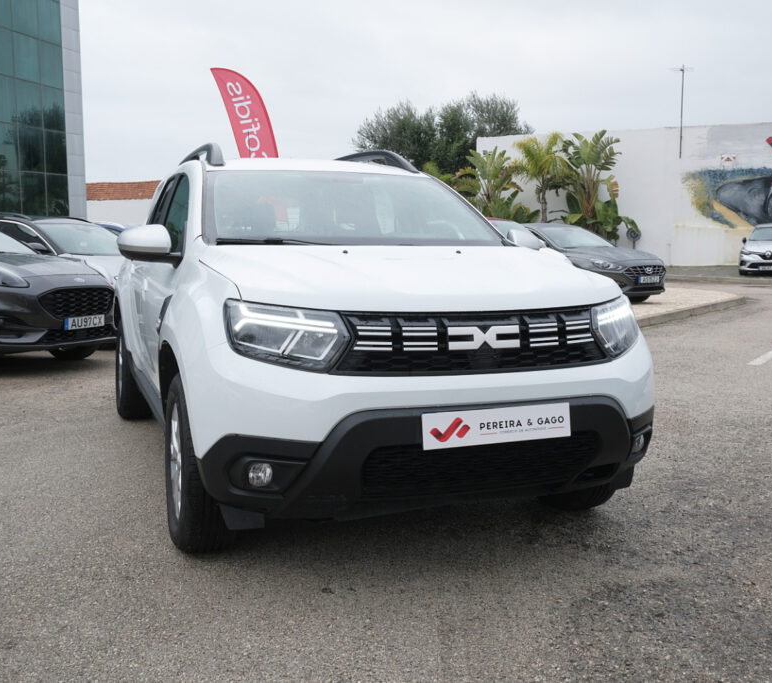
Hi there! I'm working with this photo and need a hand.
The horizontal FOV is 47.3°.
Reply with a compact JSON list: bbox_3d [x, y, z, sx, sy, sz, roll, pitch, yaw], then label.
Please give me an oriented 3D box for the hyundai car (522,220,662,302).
[{"bbox_3d":[3.191,-1.474,16.442,1.860,1.455,4.340,-5,8,-34],"label":"hyundai car"}]

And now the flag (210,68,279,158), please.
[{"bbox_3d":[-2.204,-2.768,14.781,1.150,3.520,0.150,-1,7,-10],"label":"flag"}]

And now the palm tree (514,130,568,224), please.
[{"bbox_3d":[5.230,-4.707,29.657,2.000,4.550,1.950,3,7,27],"label":"palm tree"}]

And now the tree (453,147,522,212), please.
[{"bbox_3d":[3.530,-4.643,30.671,2.400,4.200,2.300,3,7,27],"label":"tree"}]

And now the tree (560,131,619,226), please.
[{"bbox_3d":[6.796,-4.655,29.160,2.100,4.550,2.000,3,7,27],"label":"tree"}]

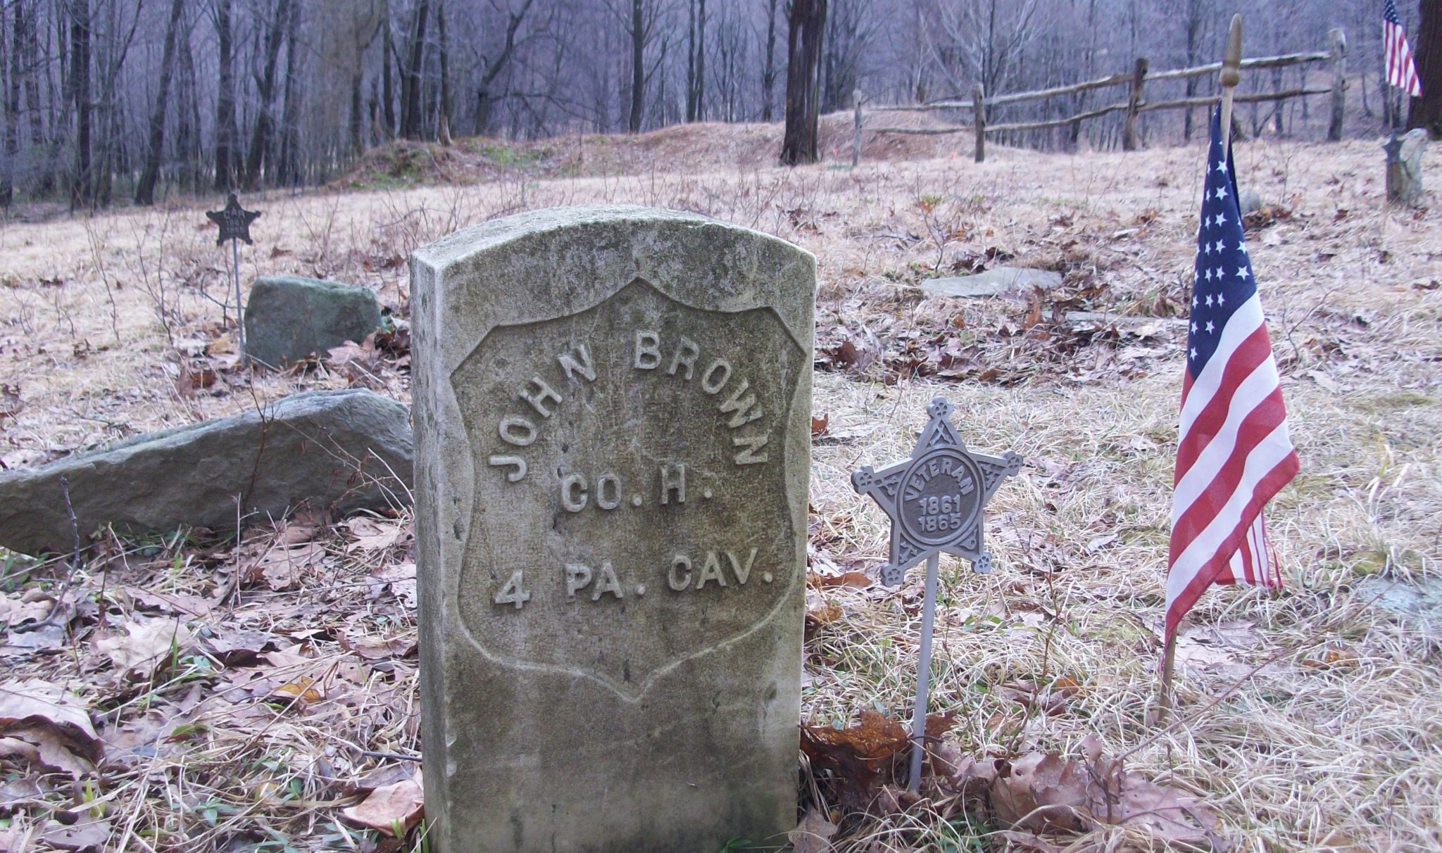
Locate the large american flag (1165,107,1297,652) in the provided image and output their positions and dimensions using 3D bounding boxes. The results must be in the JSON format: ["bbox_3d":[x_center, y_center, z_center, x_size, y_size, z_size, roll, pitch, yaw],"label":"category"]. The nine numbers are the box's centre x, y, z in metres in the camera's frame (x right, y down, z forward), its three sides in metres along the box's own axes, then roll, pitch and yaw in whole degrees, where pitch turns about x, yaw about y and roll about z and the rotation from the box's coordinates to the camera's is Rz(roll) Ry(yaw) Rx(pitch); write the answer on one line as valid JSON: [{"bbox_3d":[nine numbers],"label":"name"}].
[{"bbox_3d":[0.431,-0.043,1.190,0.108,0.445,0.080,4,13,14],"label":"large american flag"}]

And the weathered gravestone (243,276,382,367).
[{"bbox_3d":[-0.887,-0.228,3.080,0.280,0.187,0.095,-4,14,-19],"label":"weathered gravestone"}]

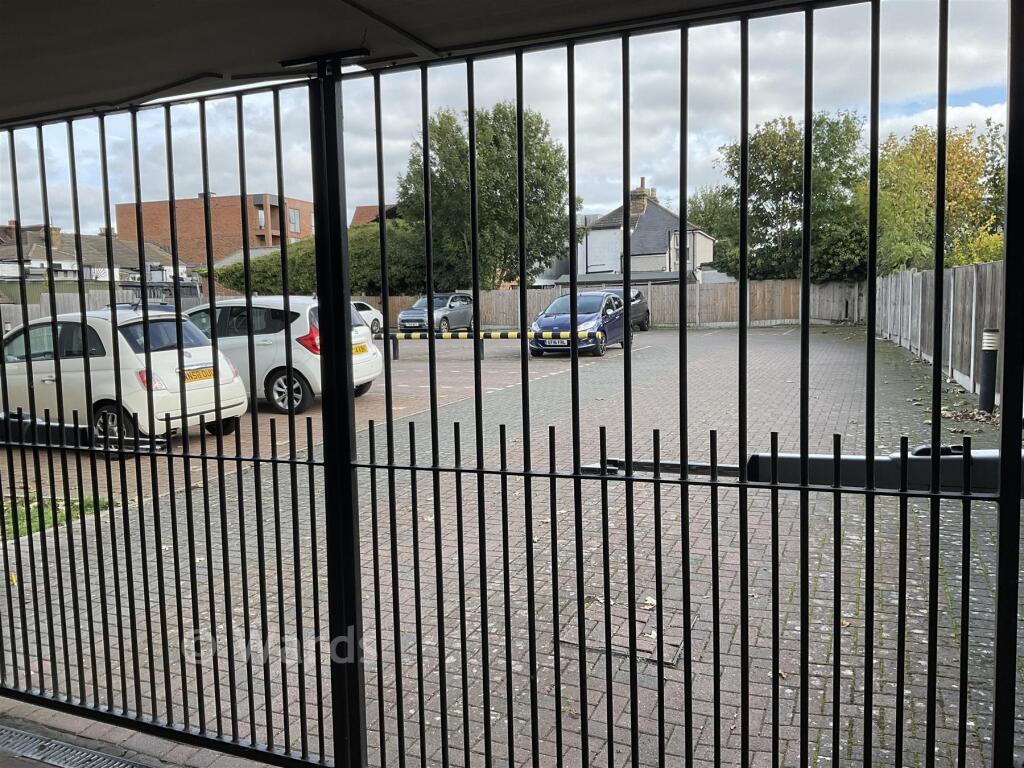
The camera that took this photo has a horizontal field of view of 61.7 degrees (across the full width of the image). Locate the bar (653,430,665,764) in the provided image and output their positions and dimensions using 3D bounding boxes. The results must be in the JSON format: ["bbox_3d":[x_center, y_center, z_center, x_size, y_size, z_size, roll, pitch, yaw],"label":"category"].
[{"bbox_3d":[0.395,0.683,2.313,0.017,1.120,0.017,1,5,22],"label":"bar"}]

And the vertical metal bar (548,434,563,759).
[{"bbox_3d":[0.120,0.676,2.426,0.017,1.127,0.017,1,5,22],"label":"vertical metal bar"}]

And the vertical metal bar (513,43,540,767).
[{"bbox_3d":[0.044,0.167,2.408,0.020,2.149,0.020,1,5,22],"label":"vertical metal bar"}]

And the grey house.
[{"bbox_3d":[8.650,-8.504,53.549,8.000,8.612,8.500,1,6,21],"label":"grey house"}]

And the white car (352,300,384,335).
[{"bbox_3d":[-6.923,-2.648,34.169,1.820,1.430,4.600,1,6,21],"label":"white car"}]

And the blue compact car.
[{"bbox_3d":[1.692,-1.498,20.930,1.750,1.480,3.950,1,6,21],"label":"blue compact car"}]

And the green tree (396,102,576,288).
[{"bbox_3d":[-1.232,-8.275,42.061,8.800,10.873,8.200,1,6,21],"label":"green tree"}]

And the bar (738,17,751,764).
[{"bbox_3d":[0.592,0.176,2.183,0.020,2.143,0.020,1,5,22],"label":"bar"}]

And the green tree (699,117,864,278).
[{"bbox_3d":[11.506,-7.187,37.045,7.300,9.005,6.500,1,6,21],"label":"green tree"}]

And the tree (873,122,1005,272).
[{"bbox_3d":[13.867,-5.130,28.047,4.900,6.713,4.800,1,6,21],"label":"tree"}]

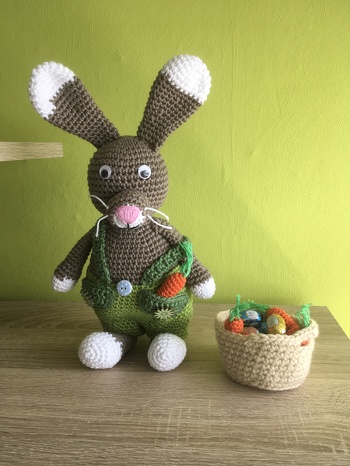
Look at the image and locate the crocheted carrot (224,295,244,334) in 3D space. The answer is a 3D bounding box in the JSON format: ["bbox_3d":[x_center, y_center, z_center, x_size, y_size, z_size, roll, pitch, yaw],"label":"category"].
[{"bbox_3d":[0.066,0.104,0.430,0.025,0.060,0.027,0,12,5],"label":"crocheted carrot"}]

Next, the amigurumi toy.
[{"bbox_3d":[-0.066,-0.033,0.501,0.236,0.369,0.173,-1,12,0],"label":"amigurumi toy"}]

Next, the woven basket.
[{"bbox_3d":[0.102,0.129,0.440,0.116,0.071,0.074,0,12,7],"label":"woven basket"}]

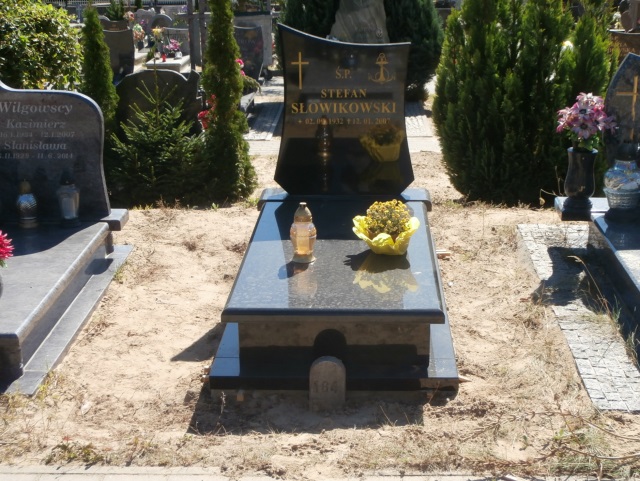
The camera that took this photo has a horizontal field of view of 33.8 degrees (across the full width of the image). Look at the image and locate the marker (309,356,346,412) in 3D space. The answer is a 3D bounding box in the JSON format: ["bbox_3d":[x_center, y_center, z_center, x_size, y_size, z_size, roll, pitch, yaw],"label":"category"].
[{"bbox_3d":[0.028,0.506,3.727,0.128,0.193,0.048,0,18,3],"label":"marker"}]

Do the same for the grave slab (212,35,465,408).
[{"bbox_3d":[0.084,-0.249,4.459,0.891,1.170,1.778,0,18,3],"label":"grave slab"}]

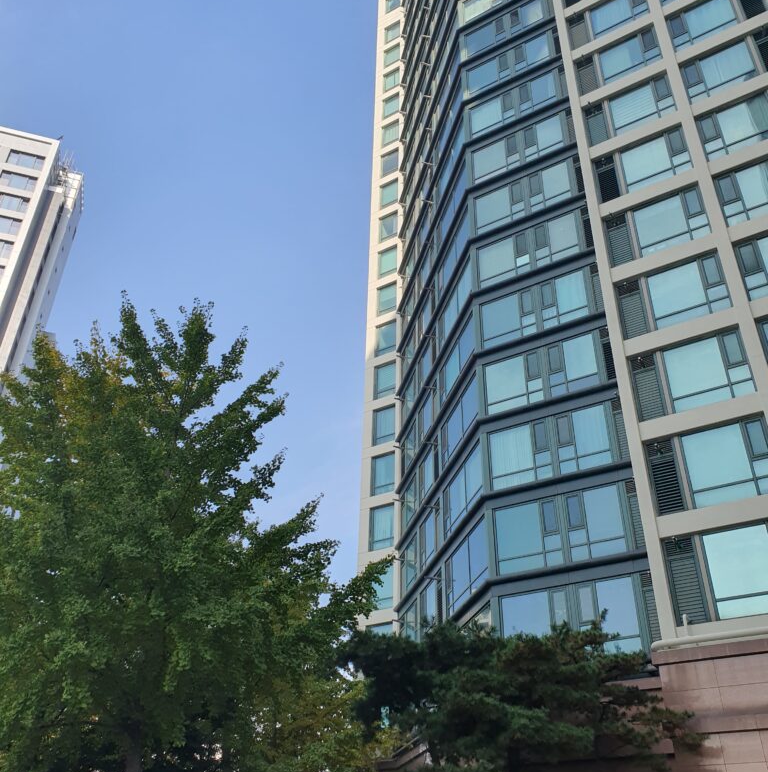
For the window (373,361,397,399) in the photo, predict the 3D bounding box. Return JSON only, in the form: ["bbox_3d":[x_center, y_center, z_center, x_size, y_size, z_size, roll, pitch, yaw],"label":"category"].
[{"bbox_3d":[0.199,-0.259,45.640,1.525,2.165,0.200,-18,-37,27],"label":"window"}]

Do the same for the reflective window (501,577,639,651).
[{"bbox_3d":[5.672,7.323,23.722,4.483,2.226,0.200,-18,-37,27],"label":"reflective window"}]

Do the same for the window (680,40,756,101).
[{"bbox_3d":[12.273,-11.606,28.277,2.280,2.120,0.200,-18,-37,27],"label":"window"}]

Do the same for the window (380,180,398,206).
[{"bbox_3d":[0.408,-13.111,52.889,1.495,2.265,0.200,-18,-37,27],"label":"window"}]

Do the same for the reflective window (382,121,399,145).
[{"bbox_3d":[0.486,-18.968,57.527,1.500,2.120,0.200,-18,-37,27],"label":"reflective window"}]

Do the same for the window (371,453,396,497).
[{"bbox_3d":[0.021,4.798,41.664,1.495,2.265,0.200,-18,-37,27],"label":"window"}]

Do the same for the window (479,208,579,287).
[{"bbox_3d":[5.920,-5.578,31.453,4.560,2.174,0.200,-18,-37,27],"label":"window"}]

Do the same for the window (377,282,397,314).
[{"bbox_3d":[0.161,-5.573,48.928,1.500,2.120,0.200,-18,-37,27],"label":"window"}]

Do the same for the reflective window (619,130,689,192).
[{"bbox_3d":[9.767,-8.195,27.930,2.280,2.120,0.200,-18,-37,27],"label":"reflective window"}]

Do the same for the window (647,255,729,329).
[{"bbox_3d":[9.645,-3.029,24.611,2.280,2.120,0.200,-18,-37,27],"label":"window"}]

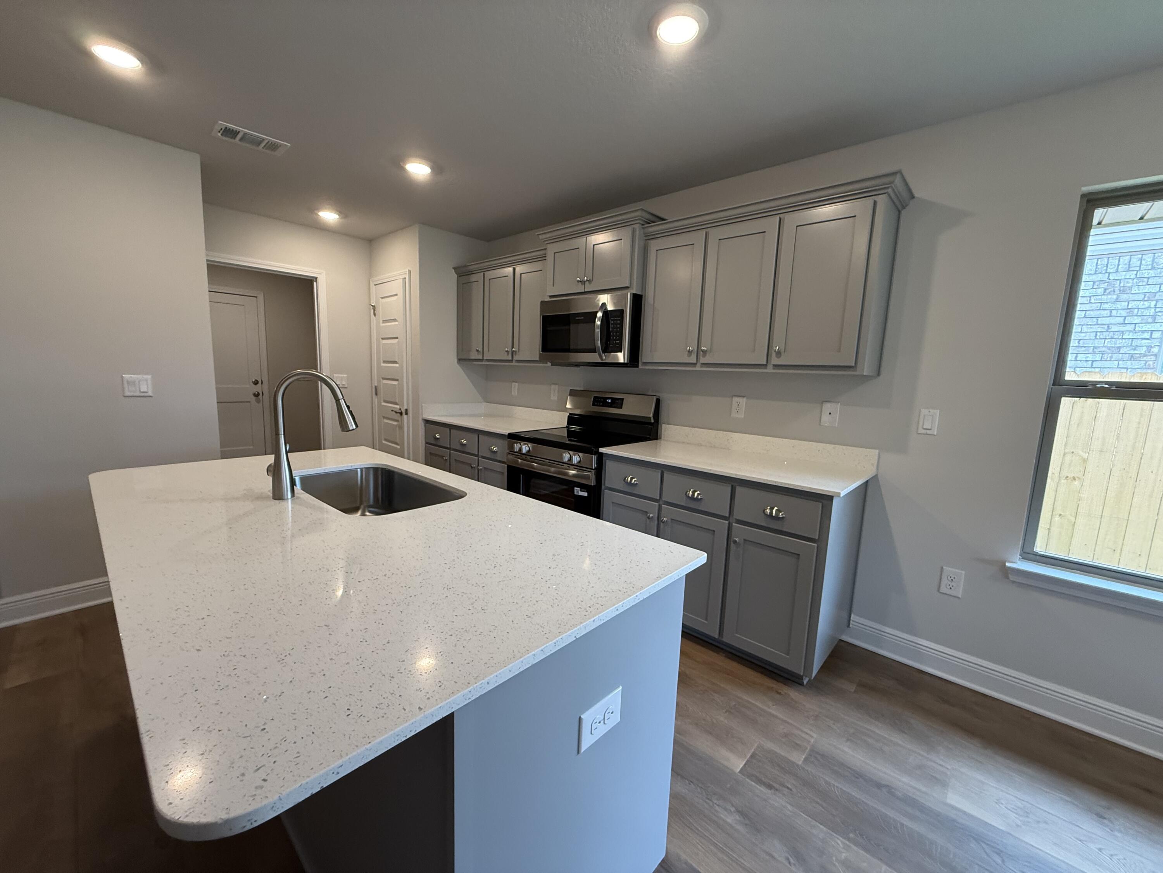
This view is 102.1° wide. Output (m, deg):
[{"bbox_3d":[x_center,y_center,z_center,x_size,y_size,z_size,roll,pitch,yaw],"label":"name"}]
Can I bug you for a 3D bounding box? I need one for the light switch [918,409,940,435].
[{"bbox_3d":[1.579,-0.065,2.142,0.072,0.112,0.010,9,11,42],"label":"light switch"}]

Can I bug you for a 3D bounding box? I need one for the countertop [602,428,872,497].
[{"bbox_3d":[0.777,0.081,2.470,1.229,0.126,0.636,9,11,42],"label":"countertop"}]

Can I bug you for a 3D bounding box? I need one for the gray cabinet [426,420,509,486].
[{"bbox_3d":[-0.694,0.347,3.861,1.200,0.884,0.629,9,11,42],"label":"gray cabinet"}]

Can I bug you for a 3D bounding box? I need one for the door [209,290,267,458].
[{"bbox_3d":[-4.094,-0.562,5.273,0.044,2.034,0.861,9,11,42],"label":"door"}]

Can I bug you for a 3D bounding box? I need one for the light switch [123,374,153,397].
[{"bbox_3d":[-2.407,-0.272,2.553,0.010,0.117,0.118,9,11,42],"label":"light switch"}]

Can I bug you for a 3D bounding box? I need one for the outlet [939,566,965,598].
[{"bbox_3d":[1.675,0.658,2.129,0.079,0.124,0.010,9,11,42],"label":"outlet"}]

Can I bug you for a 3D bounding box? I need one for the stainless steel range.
[{"bbox_3d":[0.001,0.311,3.159,0.756,1.196,0.673,9,11,42],"label":"stainless steel range"}]

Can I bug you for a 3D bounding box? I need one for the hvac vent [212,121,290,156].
[{"bbox_3d":[-1.706,-1.520,2.434,0.209,0.018,0.303,9,11,42],"label":"hvac vent"}]

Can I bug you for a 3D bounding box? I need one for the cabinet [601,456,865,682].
[{"bbox_3d":[0.746,0.578,2.554,1.203,0.886,0.631,9,11,42],"label":"cabinet"}]

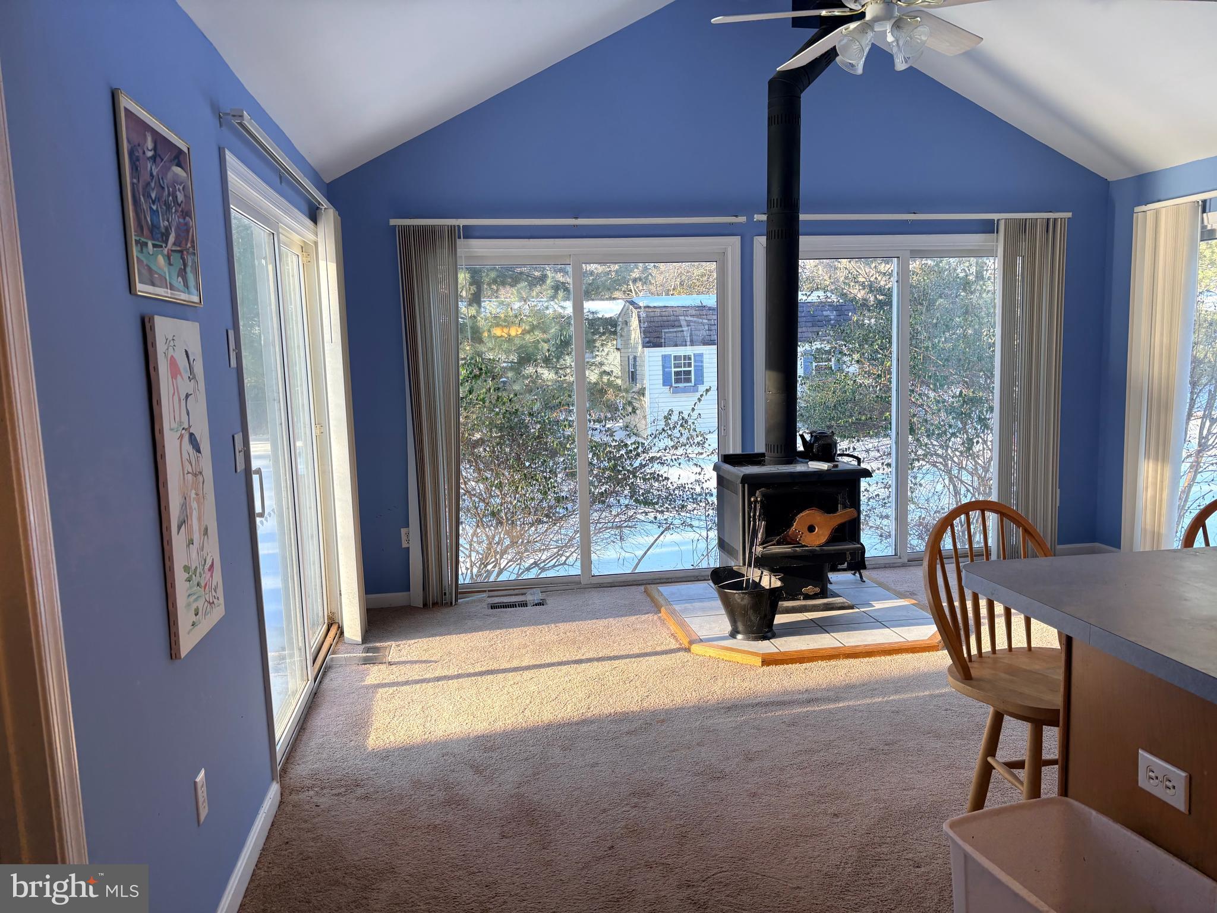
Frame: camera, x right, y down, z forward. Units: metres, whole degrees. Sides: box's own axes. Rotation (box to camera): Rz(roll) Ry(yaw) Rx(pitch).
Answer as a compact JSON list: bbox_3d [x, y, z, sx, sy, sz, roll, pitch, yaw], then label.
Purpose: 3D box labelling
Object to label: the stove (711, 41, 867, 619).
[{"bbox_3d":[0.945,-0.708,4.780,0.700,3.030,0.580,-3,7,-9],"label":"stove"}]

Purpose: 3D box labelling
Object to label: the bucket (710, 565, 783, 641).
[{"bbox_3d":[0.681,0.708,4.489,0.370,0.310,0.320,2,8,28],"label":"bucket"}]

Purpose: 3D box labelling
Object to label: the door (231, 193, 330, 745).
[{"bbox_3d":[-1.316,0.009,3.879,0.120,2.020,1.870,-3,7,-9],"label":"door"}]

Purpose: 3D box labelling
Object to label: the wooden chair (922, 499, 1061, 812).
[{"bbox_3d":[1.109,0.652,2.369,0.460,1.030,0.540,-3,7,-13],"label":"wooden chair"}]

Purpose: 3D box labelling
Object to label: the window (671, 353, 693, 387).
[{"bbox_3d":[1.663,-1.940,20.500,0.490,0.730,0.070,-3,7,-9],"label":"window"}]

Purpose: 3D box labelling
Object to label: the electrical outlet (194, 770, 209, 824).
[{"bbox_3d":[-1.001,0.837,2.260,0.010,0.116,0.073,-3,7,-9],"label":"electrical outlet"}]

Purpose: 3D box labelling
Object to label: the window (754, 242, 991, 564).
[{"bbox_3d":[1.846,-0.343,5.749,1.920,2.050,0.120,-3,7,-9],"label":"window"}]

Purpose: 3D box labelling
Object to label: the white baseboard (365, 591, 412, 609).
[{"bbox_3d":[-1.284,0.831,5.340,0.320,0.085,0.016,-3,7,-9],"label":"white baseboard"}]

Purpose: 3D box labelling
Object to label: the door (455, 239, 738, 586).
[{"bbox_3d":[-0.142,-0.243,5.441,1.920,2.060,0.120,-3,7,-9],"label":"door"}]

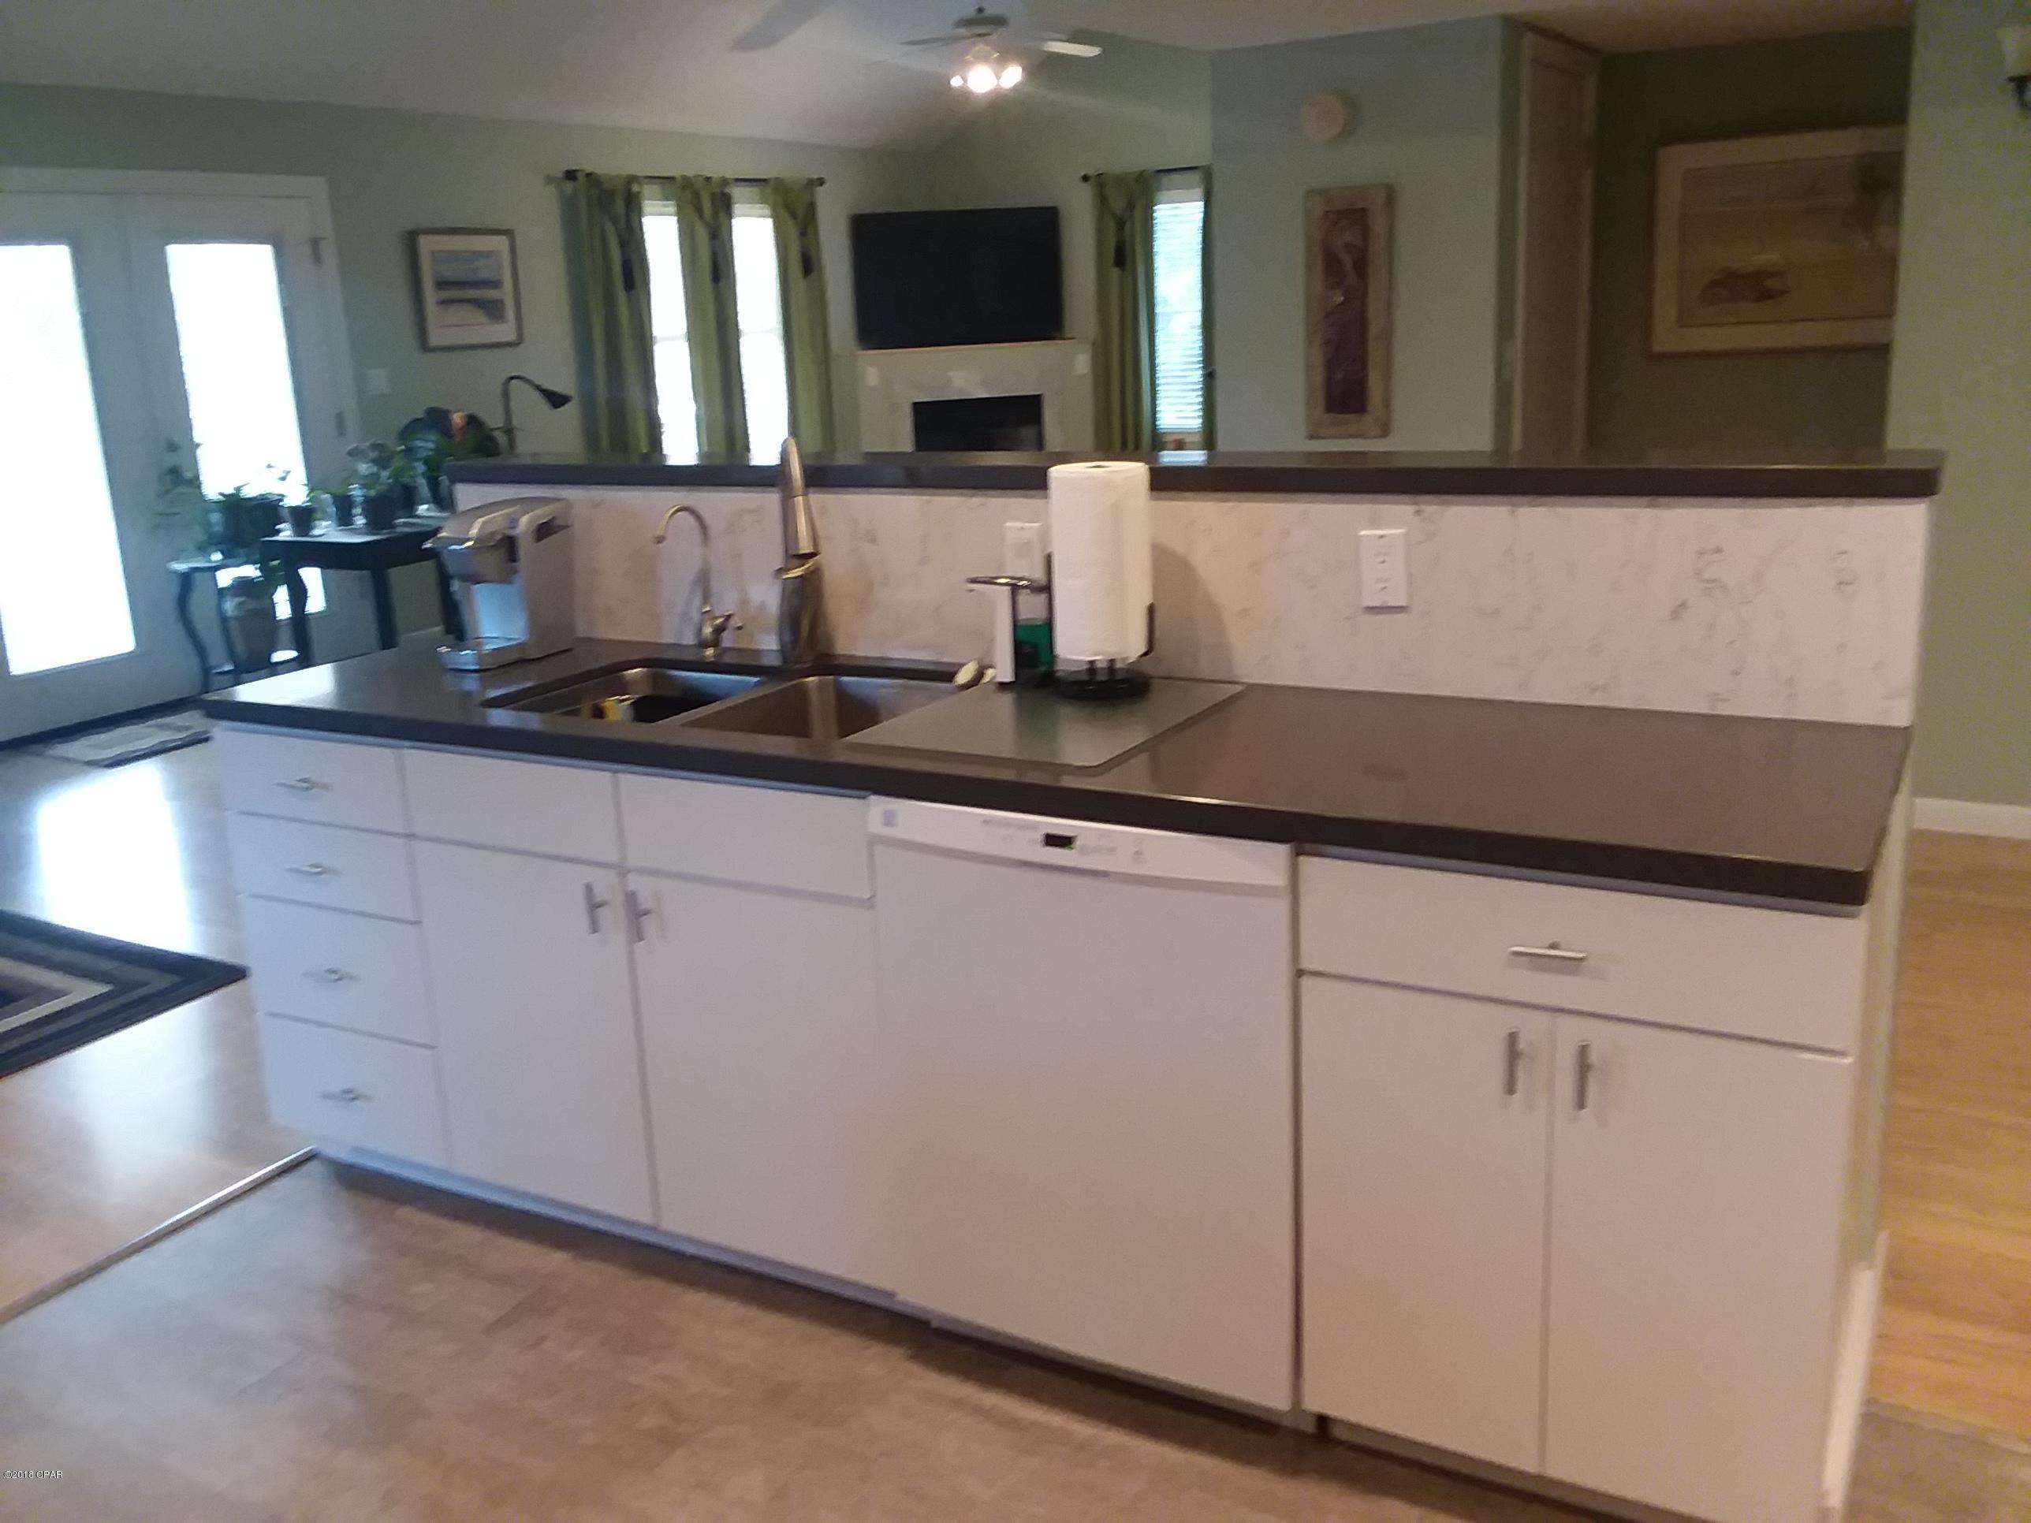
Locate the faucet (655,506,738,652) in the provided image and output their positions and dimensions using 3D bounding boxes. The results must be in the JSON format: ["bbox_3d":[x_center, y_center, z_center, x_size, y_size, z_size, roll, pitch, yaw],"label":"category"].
[{"bbox_3d":[-0.580,-0.315,3.029,0.080,0.265,0.165,6,17,29],"label":"faucet"}]

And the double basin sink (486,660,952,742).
[{"bbox_3d":[-0.441,-0.005,2.786,0.760,0.205,0.465,6,17,29],"label":"double basin sink"}]

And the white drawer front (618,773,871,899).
[{"bbox_3d":[-0.387,0.101,2.434,0.443,0.145,0.025,6,16,28],"label":"white drawer front"}]

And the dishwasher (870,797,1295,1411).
[{"bbox_3d":[0.216,0.390,2.485,0.605,0.805,0.600,6,17,29],"label":"dishwasher"}]

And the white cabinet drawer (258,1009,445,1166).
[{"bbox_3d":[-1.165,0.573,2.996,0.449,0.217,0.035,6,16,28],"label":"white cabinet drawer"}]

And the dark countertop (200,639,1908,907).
[{"bbox_3d":[-0.116,-0.058,2.566,2.570,0.040,0.645,6,17,29],"label":"dark countertop"}]

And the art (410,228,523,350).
[{"bbox_3d":[-2.713,-2.353,8.489,0.030,0.565,0.670,6,17,29],"label":"art"}]

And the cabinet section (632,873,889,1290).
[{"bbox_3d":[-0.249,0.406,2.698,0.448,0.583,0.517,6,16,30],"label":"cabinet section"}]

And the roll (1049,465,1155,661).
[{"bbox_3d":[0.137,-0.310,2.637,0.148,0.286,0.148,-2,14,1],"label":"roll"}]

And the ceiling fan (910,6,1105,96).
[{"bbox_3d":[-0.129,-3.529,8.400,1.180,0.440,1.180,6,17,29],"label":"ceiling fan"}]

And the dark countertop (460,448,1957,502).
[{"bbox_3d":[0.066,-0.482,2.820,2.590,0.042,0.280,6,17,29],"label":"dark countertop"}]

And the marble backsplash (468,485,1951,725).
[{"bbox_3d":[0.038,-0.304,2.801,2.570,0.305,0.028,6,17,29],"label":"marble backsplash"}]

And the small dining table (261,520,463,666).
[{"bbox_3d":[-2.644,-0.582,7.111,0.620,0.740,0.580,6,17,29],"label":"small dining table"}]

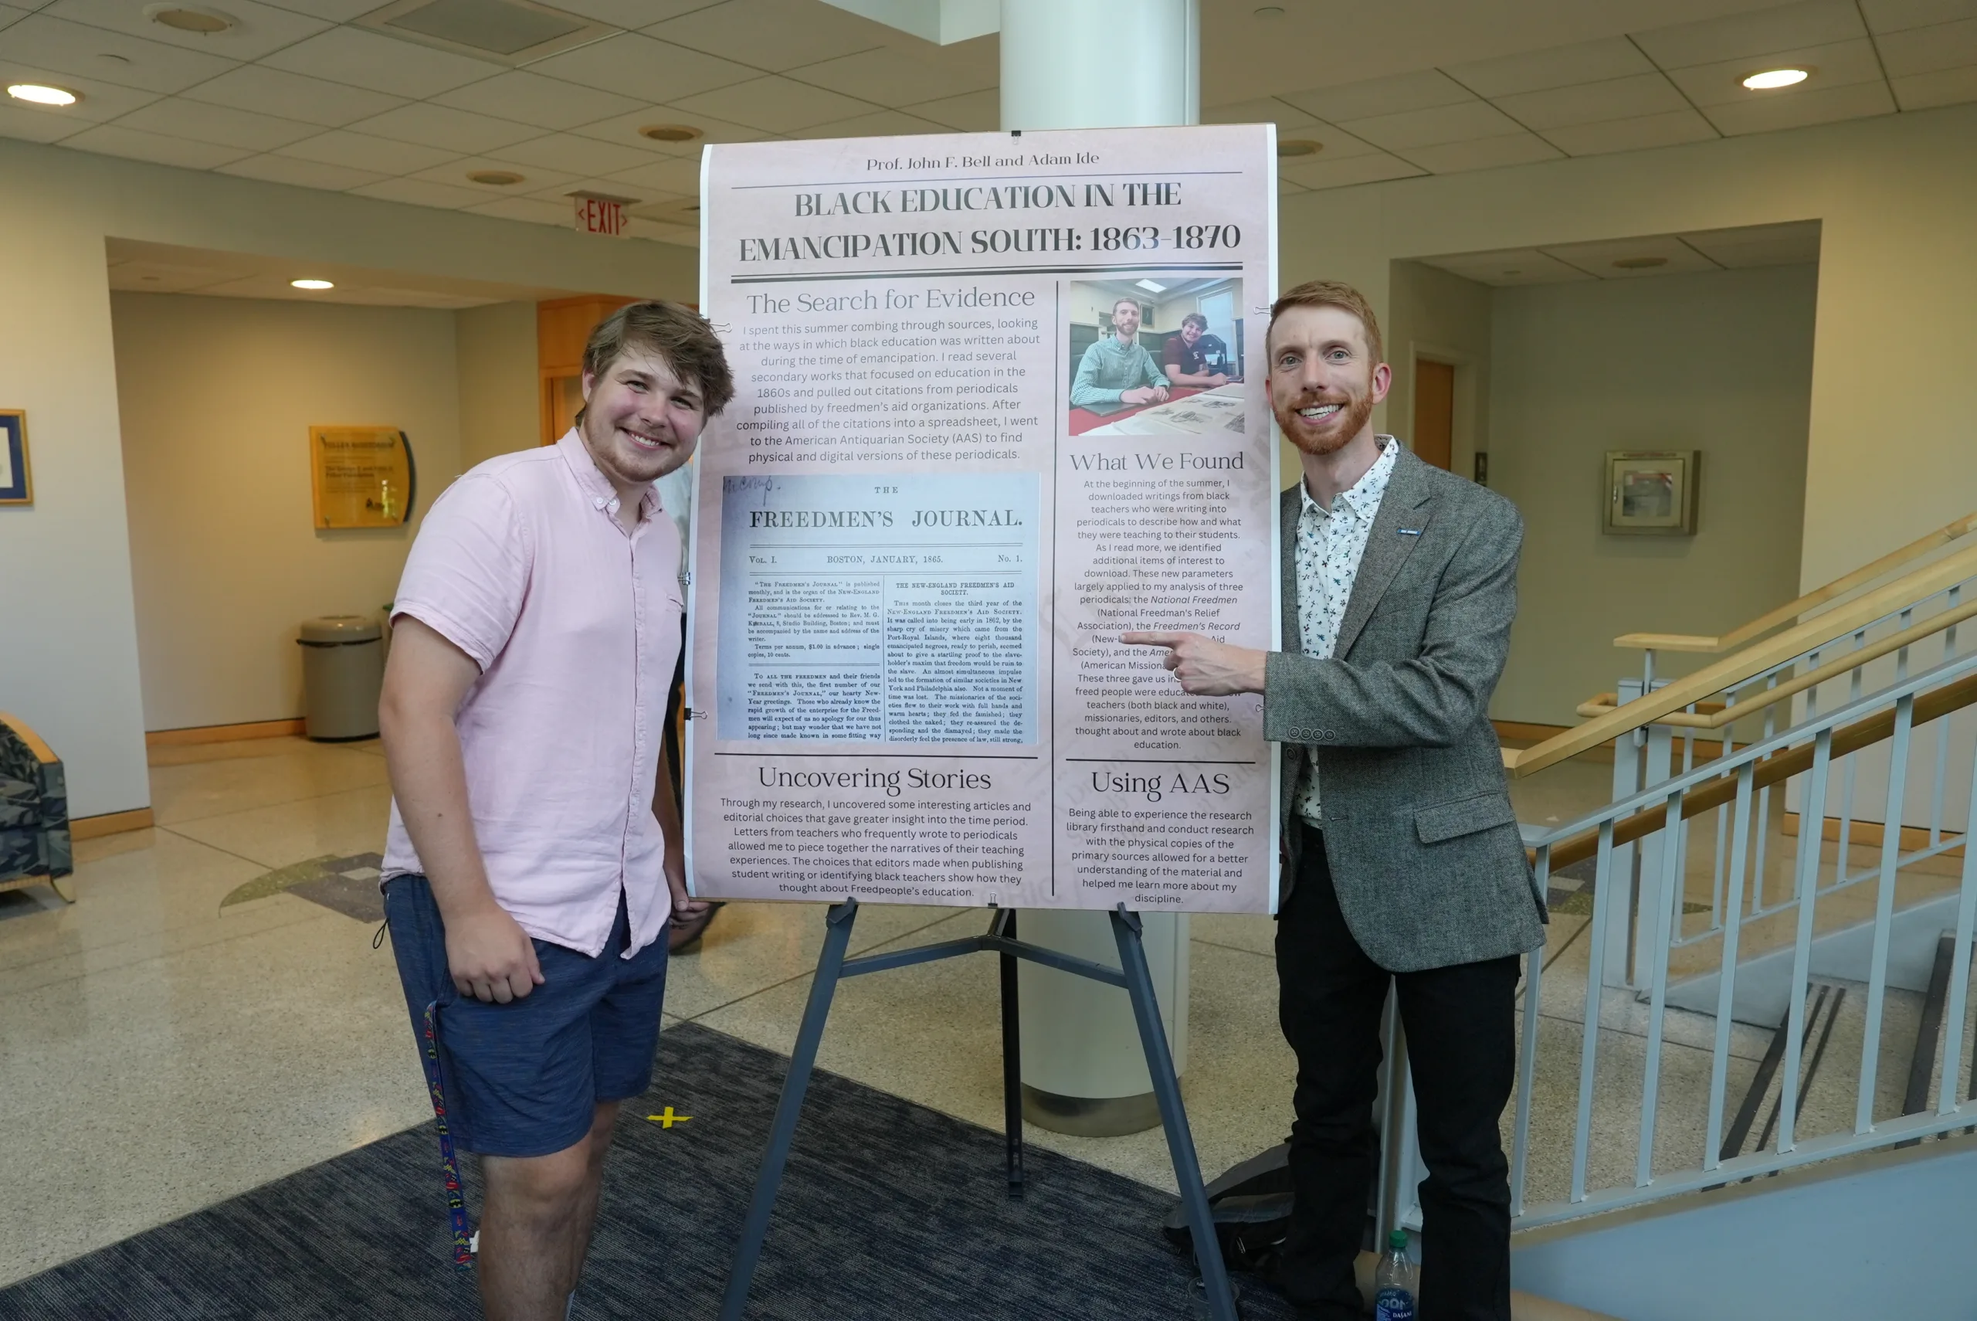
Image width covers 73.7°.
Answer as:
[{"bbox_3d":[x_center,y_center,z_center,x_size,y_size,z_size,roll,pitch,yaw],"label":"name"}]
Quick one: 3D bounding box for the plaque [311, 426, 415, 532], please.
[{"bbox_3d":[-3.810,-1.118,8.070,0.565,0.605,0.050,-5,9,-28],"label":"plaque"}]

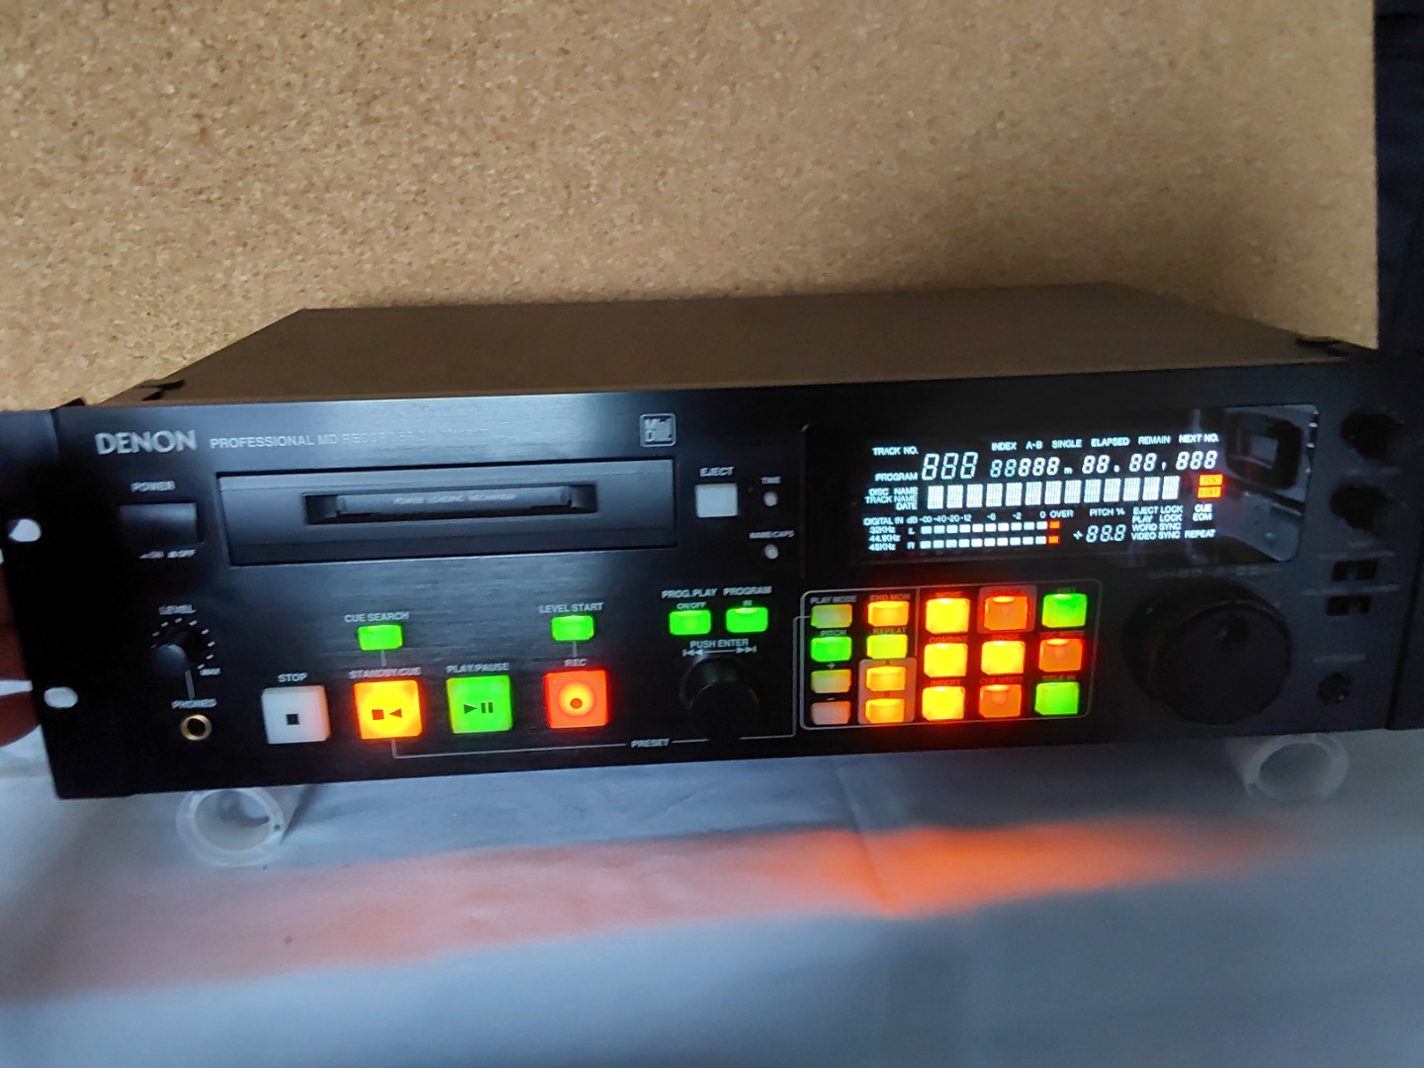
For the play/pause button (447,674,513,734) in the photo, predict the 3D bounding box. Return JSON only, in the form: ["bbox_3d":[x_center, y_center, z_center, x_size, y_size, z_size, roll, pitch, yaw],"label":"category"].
[{"bbox_3d":[-0.077,0.057,0.382,0.019,0.019,0.004,-2,18,-3],"label":"play/pause button"}]

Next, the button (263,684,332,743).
[{"bbox_3d":[-0.137,0.060,0.380,0.019,0.018,0.004,-2,18,-3],"label":"button"}]

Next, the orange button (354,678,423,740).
[{"bbox_3d":[-0.107,0.058,0.381,0.019,0.018,0.004,-2,18,-3],"label":"orange button"}]

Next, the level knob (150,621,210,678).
[{"bbox_3d":[-0.171,0.038,0.367,0.013,0.013,0.011,-2,18,-3],"label":"level knob"}]

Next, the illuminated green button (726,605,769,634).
[{"bbox_3d":[0.012,0.028,0.379,0.014,0.007,0.003,-2,18,-3],"label":"illuminated green button"}]

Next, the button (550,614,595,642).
[{"bbox_3d":[-0.046,0.031,0.380,0.014,0.007,0.004,-2,19,-3],"label":"button"}]

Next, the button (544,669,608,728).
[{"bbox_3d":[-0.046,0.056,0.388,0.021,0.019,0.005,-2,19,-3],"label":"button"}]

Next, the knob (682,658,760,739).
[{"bbox_3d":[0.003,0.056,0.385,0.026,0.026,0.017,-2,19,-3],"label":"knob"}]

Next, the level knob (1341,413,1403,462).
[{"bbox_3d":[0.216,-0.030,0.368,0.013,0.013,0.011,-2,18,-3],"label":"level knob"}]

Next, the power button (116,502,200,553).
[{"bbox_3d":[-0.173,-0.002,0.361,0.021,0.013,0.005,-2,19,-3],"label":"power button"}]

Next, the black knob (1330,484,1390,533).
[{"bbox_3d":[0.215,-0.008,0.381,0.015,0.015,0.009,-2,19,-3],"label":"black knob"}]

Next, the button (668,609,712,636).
[{"bbox_3d":[-0.007,0.030,0.382,0.014,0.007,0.004,-2,19,-3],"label":"button"}]

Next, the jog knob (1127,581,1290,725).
[{"bbox_3d":[0.169,0.041,0.387,0.047,0.047,0.014,-2,18,-3],"label":"jog knob"}]

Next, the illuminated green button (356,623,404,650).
[{"bbox_3d":[-0.109,0.034,0.377,0.014,0.007,0.004,-2,19,-3],"label":"illuminated green button"}]

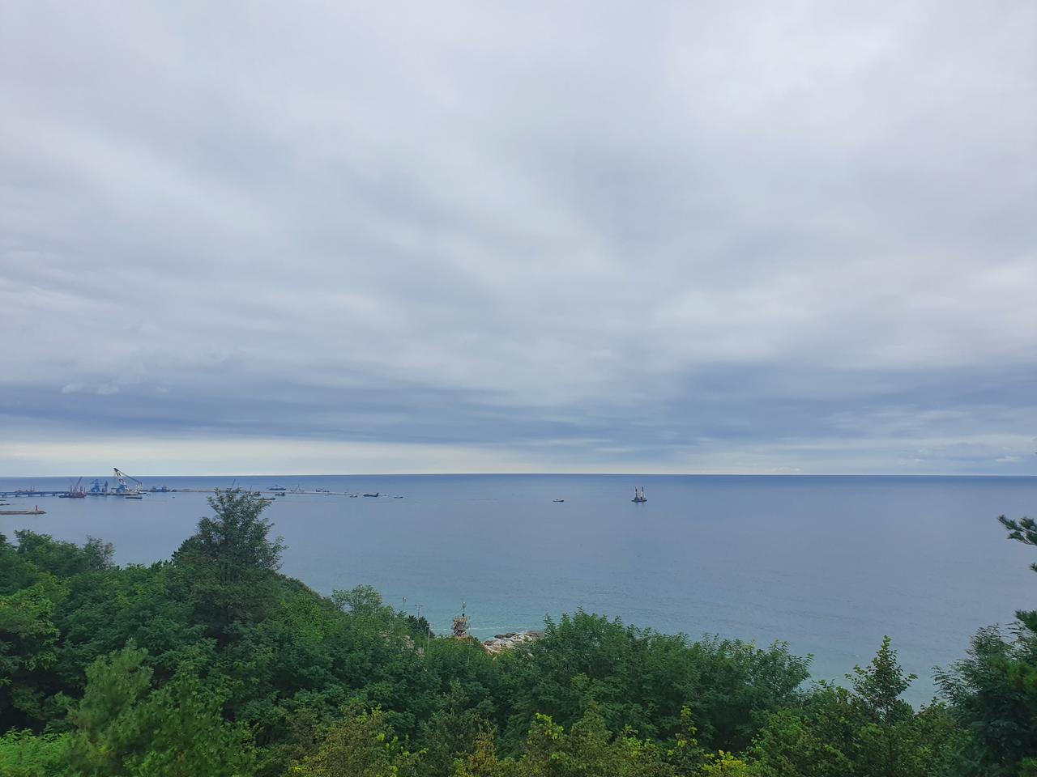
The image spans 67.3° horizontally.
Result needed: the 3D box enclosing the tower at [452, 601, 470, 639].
[{"bbox_3d":[-15.546,62.956,212.000,4.200,9.600,4.100,1,-6,-6],"label":"tower"}]

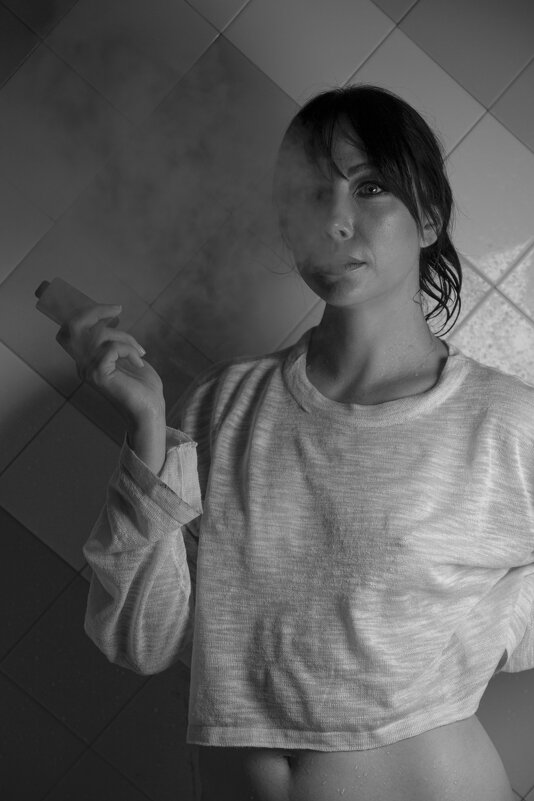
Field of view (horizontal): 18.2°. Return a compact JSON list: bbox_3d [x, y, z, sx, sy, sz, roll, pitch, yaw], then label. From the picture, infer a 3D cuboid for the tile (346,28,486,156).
[{"bbox_3d":[0.169,-0.357,2.091,0.152,0.152,0.009,42,-2,-8],"label":"tile"}]

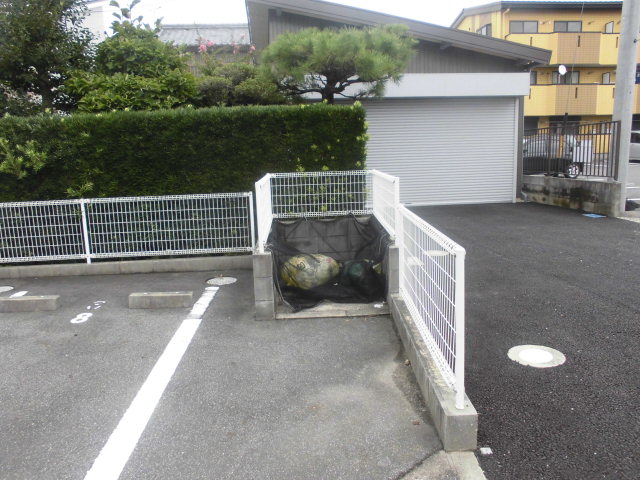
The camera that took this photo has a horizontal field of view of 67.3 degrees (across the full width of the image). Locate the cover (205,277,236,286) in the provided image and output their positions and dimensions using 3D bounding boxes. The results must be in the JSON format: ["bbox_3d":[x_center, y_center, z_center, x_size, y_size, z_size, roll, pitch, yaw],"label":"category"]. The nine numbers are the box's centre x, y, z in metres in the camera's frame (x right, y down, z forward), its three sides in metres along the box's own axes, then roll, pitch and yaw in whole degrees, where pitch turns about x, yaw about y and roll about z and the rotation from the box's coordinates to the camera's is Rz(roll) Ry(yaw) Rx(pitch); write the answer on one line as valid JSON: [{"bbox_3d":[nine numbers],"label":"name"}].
[{"bbox_3d":[-1.121,0.475,5.500,0.345,0.030,0.345,-2,10,-1],"label":"cover"}]

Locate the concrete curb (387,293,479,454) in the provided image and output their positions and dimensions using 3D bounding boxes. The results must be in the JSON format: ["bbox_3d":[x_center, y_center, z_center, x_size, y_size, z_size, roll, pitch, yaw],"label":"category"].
[{"bbox_3d":[0.670,0.729,3.177,0.146,0.181,1.909,-2,10,1],"label":"concrete curb"}]

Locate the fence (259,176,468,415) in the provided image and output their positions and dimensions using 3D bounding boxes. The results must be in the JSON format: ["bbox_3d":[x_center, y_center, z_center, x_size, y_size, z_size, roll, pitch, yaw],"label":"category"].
[{"bbox_3d":[0.070,0.031,3.812,1.247,1.015,3.328,-2,10,1],"label":"fence"}]

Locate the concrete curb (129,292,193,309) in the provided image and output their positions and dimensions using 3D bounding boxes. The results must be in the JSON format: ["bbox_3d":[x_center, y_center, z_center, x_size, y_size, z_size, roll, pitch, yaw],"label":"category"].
[{"bbox_3d":[-1.528,0.583,4.660,0.598,0.120,0.108,-2,10,-1],"label":"concrete curb"}]

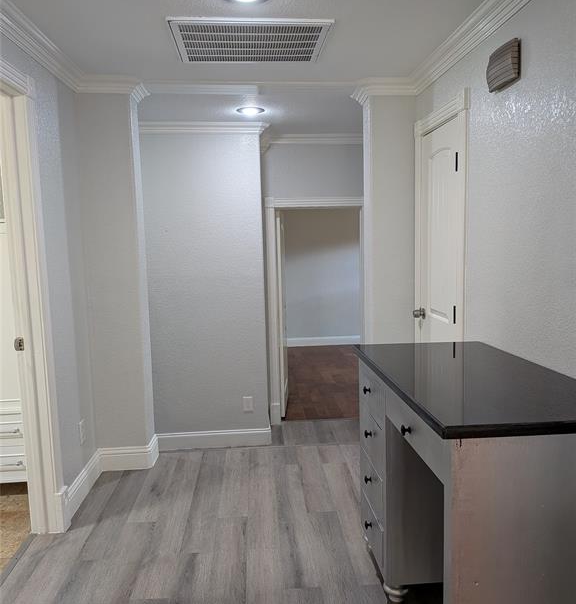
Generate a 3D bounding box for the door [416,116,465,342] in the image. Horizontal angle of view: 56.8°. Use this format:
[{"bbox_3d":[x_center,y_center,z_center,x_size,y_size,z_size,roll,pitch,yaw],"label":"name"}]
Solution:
[{"bbox_3d":[0.886,0.042,3.096,0.040,2.034,0.650,-2,6,-4],"label":"door"}]

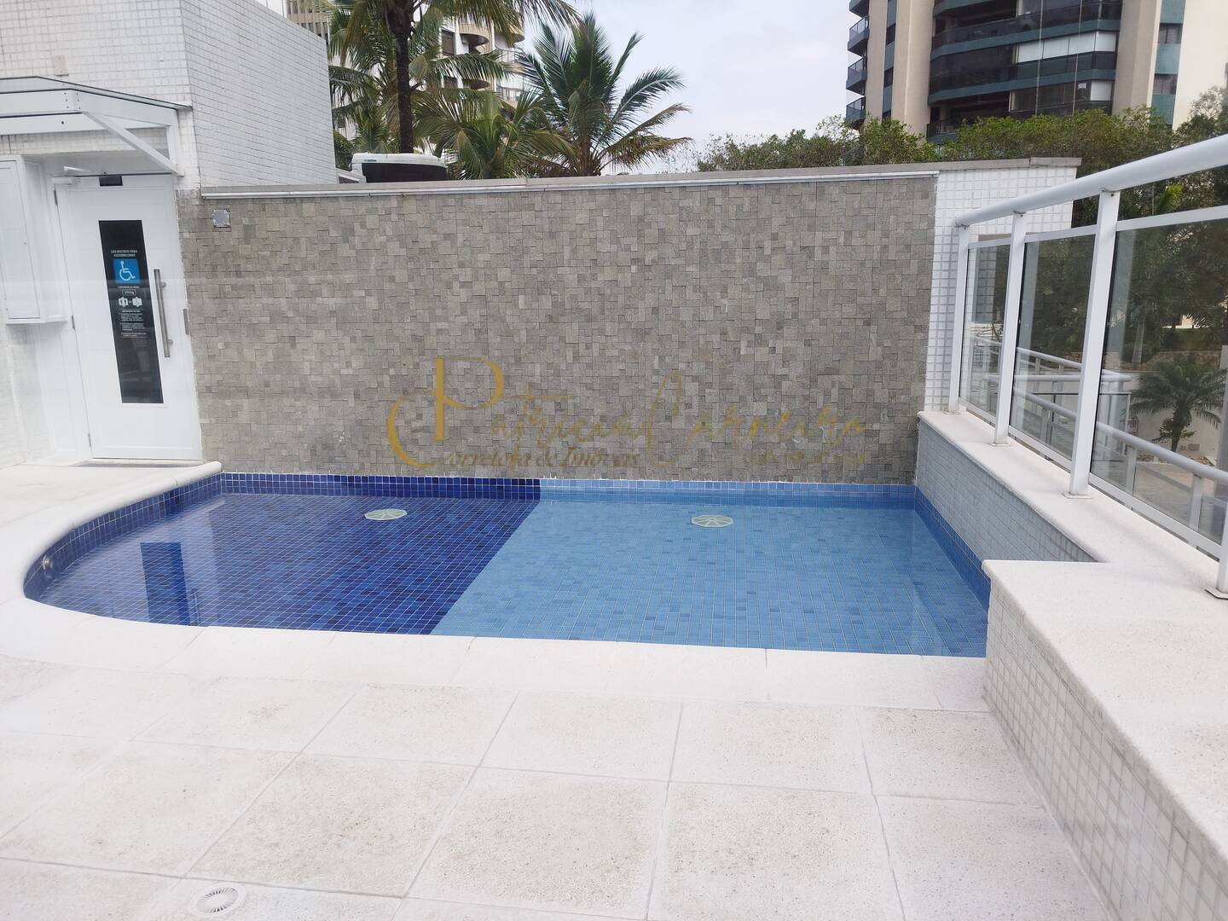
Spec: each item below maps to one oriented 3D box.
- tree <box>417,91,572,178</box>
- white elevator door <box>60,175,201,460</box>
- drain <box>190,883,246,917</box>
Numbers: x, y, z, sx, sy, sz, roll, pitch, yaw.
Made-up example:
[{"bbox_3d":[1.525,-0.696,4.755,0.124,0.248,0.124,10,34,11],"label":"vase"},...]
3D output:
[{"bbox_3d":[-2.247,-4.298,17.597,3.200,5.709,3.200,1,12,9],"label":"tree"},{"bbox_3d":[-3.344,-0.960,6.151,0.874,1.938,0.070,1,12,9],"label":"white elevator door"},{"bbox_3d":[-0.835,0.927,1.870,0.104,0.012,0.104,1,12,9],"label":"drain"}]

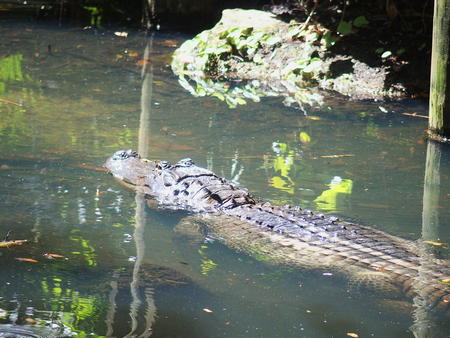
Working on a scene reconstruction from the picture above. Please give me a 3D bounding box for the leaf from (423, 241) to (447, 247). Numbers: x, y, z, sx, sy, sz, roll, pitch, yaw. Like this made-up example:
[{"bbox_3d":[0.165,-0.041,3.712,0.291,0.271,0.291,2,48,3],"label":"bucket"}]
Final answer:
[{"bbox_3d":[0.470,0.164,8.753,0.060,0.010,0.021,6,12,32],"label":"leaf"}]

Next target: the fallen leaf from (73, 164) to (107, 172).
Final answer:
[{"bbox_3d":[-0.337,-0.005,9.714,0.110,0.010,0.032,7,12,36],"label":"fallen leaf"}]

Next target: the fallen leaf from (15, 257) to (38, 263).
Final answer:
[{"bbox_3d":[-0.434,0.196,8.569,0.071,0.010,0.018,8,13,40],"label":"fallen leaf"}]

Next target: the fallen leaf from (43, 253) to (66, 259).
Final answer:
[{"bbox_3d":[-0.377,0.188,8.614,0.061,0.010,0.021,8,13,37],"label":"fallen leaf"}]

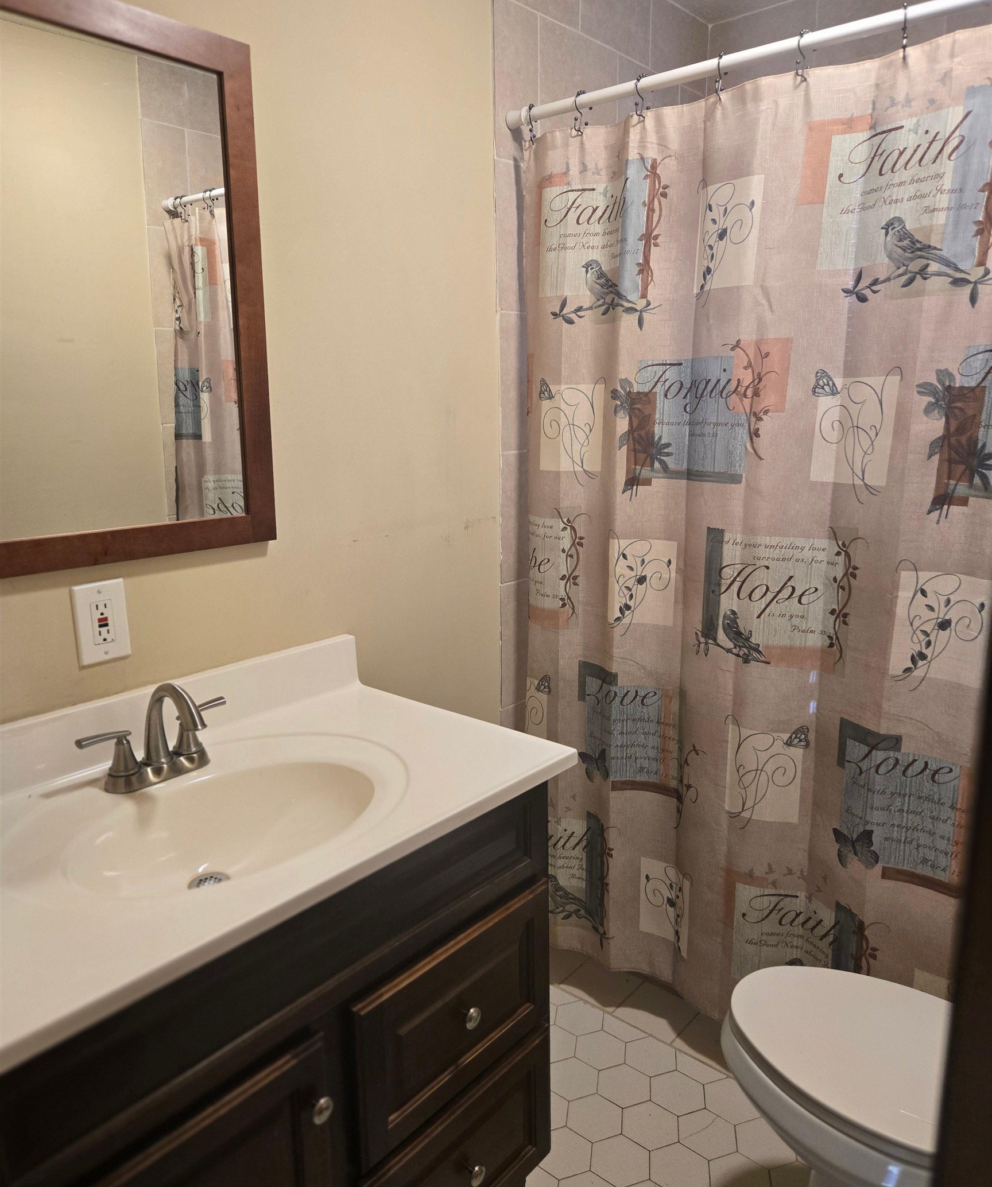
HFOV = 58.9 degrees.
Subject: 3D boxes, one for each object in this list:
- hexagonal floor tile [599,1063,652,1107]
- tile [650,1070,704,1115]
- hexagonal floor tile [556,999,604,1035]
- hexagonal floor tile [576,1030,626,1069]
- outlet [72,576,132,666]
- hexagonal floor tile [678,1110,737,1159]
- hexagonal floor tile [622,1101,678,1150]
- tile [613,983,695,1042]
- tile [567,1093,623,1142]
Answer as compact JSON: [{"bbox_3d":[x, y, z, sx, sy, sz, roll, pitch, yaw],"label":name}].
[{"bbox_3d":[0.278,1.067,1.898,0.128,0.010,0.111,10,16,39],"label":"hexagonal floor tile"},{"bbox_3d":[0.389,1.071,1.878,0.128,0.010,0.111,10,16,39],"label":"tile"},{"bbox_3d":[0.200,1.017,2.098,0.111,0.010,0.128,2,13,10],"label":"hexagonal floor tile"},{"bbox_3d":[0.238,1.040,1.995,0.111,0.010,0.128,2,13,10],"label":"hexagonal floor tile"},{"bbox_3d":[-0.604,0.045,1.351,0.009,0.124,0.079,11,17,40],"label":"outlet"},{"bbox_3d":[0.427,1.094,1.775,0.128,0.010,0.111,10,16,39],"label":"hexagonal floor tile"},{"bbox_3d":[0.316,1.090,1.795,0.128,0.010,0.111,10,16,39],"label":"hexagonal floor tile"},{"bbox_3d":[0.390,1.012,2.120,0.158,0.010,0.158,10,16,39],"label":"tile"},{"bbox_3d":[0.205,1.087,1.815,0.128,0.010,0.111,10,16,39],"label":"tile"}]

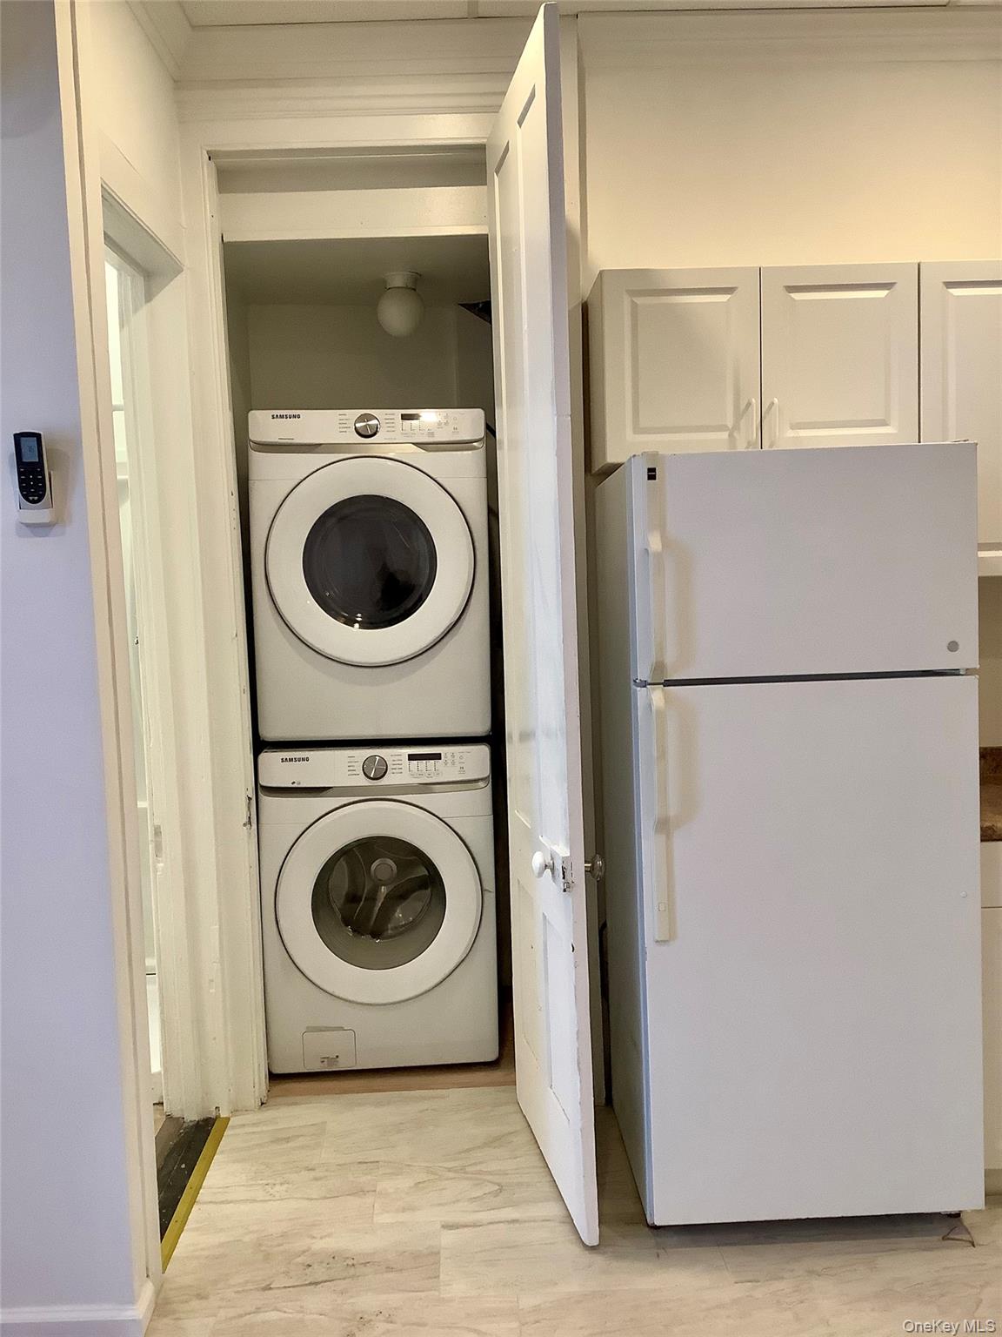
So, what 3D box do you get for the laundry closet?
[{"bbox_3d":[-0.371,-0.111,3.752,0.766,2.627,0.876,-2,4,-2],"label":"laundry closet"}]

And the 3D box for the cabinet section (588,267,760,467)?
[{"bbox_3d":[0.436,-0.745,3.058,0.384,0.459,0.327,-1,4,-1],"label":"cabinet section"}]

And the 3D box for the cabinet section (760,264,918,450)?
[{"bbox_3d":[0.820,-0.754,3.063,0.386,0.459,0.327,-1,4,-1],"label":"cabinet section"}]

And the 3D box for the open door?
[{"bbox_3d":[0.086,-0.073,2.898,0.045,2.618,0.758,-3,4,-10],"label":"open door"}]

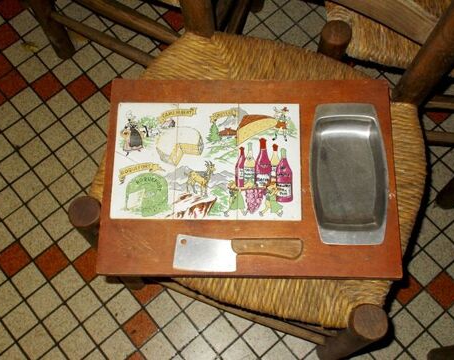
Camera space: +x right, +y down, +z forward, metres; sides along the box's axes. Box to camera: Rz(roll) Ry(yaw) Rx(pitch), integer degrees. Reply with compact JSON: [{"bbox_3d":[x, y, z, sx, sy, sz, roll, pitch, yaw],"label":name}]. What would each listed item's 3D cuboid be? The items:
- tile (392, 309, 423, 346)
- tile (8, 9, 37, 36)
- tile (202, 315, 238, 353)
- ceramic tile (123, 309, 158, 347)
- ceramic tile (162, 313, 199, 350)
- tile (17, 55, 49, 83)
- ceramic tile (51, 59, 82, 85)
[{"bbox_3d":[0.379,0.317,1.306,0.057,0.008,0.057,-39,75,-11],"label":"tile"},{"bbox_3d":[-0.443,-0.342,1.340,0.049,0.009,0.049,-39,75,-11],"label":"tile"},{"bbox_3d":[-0.012,0.284,1.121,0.049,0.009,0.049,-39,75,-11],"label":"tile"},{"bbox_3d":[-0.167,0.288,1.181,0.051,0.008,0.051,-39,74,-11],"label":"ceramic tile"},{"bbox_3d":[-0.089,0.293,1.177,0.051,0.008,0.051,-39,74,-11],"label":"ceramic tile"},{"bbox_3d":[-0.424,-0.239,1.335,0.049,0.008,0.049,-39,75,-11],"label":"tile"},{"bbox_3d":[-0.348,-0.234,1.331,0.049,0.008,0.049,-39,75,-11],"label":"ceramic tile"}]

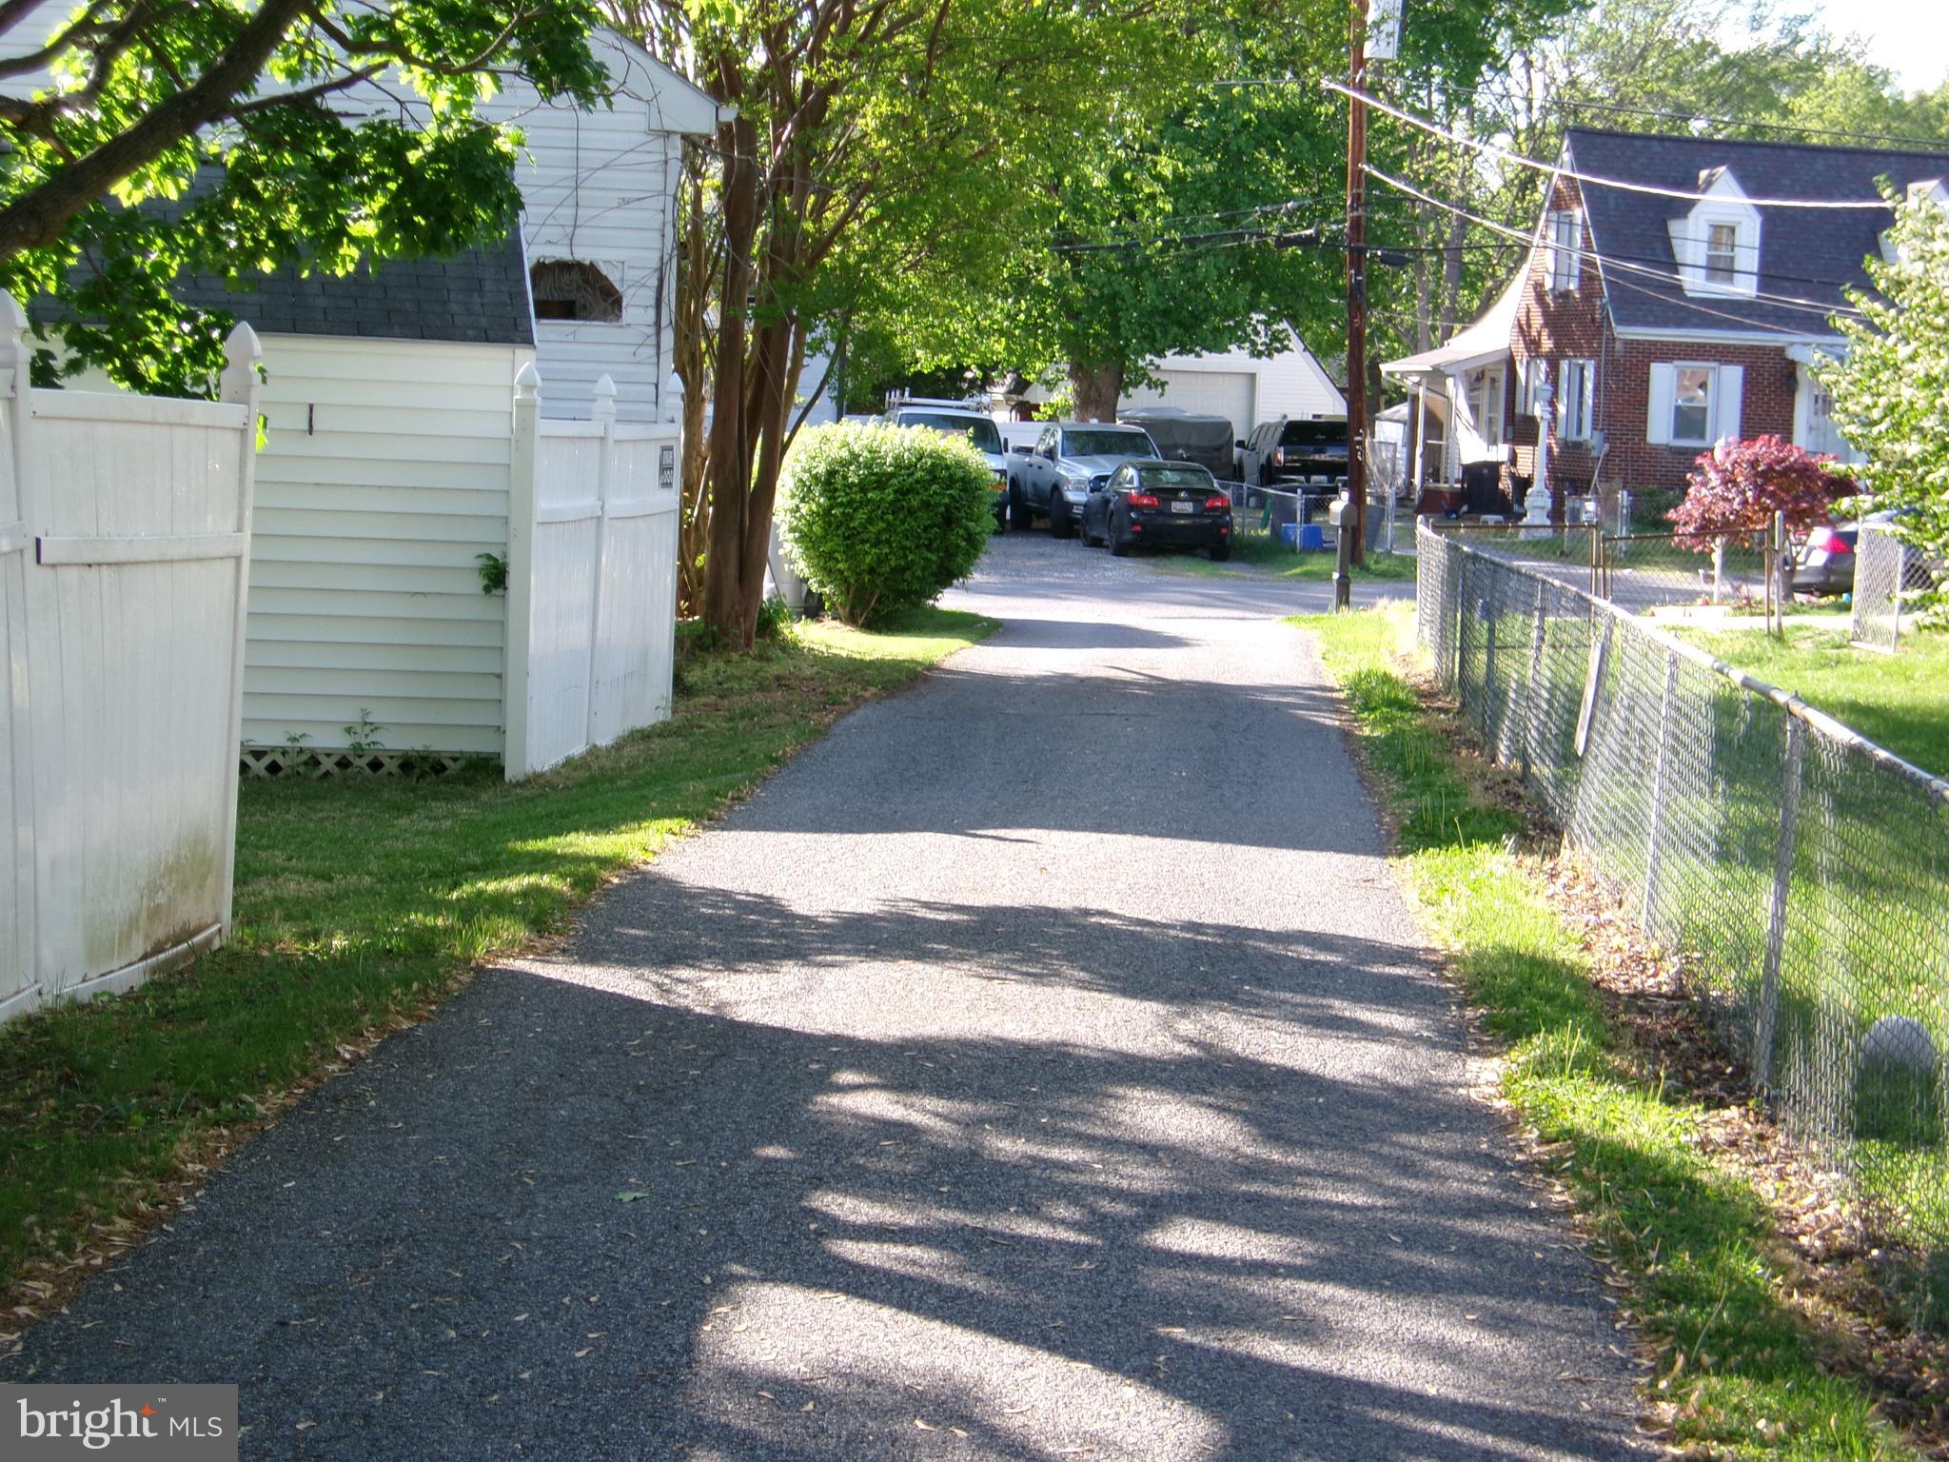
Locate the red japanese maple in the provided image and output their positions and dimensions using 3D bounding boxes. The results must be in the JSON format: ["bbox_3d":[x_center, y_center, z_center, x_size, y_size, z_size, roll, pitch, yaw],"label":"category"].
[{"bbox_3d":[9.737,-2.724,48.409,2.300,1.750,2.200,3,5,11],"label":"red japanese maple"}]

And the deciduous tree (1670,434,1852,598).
[{"bbox_3d":[9.733,-2.619,48.417,2.300,2.080,2.200,3,5,11],"label":"deciduous tree"}]

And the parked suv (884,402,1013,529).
[{"bbox_3d":[-0.632,-4.594,68.312,2.030,2.200,5.400,2,5,-4],"label":"parked suv"}]

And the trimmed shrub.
[{"bbox_3d":[-0.788,-1.912,36.225,1.980,1.880,1.950,2,5,0],"label":"trimmed shrub"}]

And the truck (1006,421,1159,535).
[{"bbox_3d":[1.913,-4.239,66.623,2.050,1.920,5.800,1,5,-10],"label":"truck"}]

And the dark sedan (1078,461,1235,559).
[{"bbox_3d":[2.735,-3.446,61.143,1.820,1.430,4.580,1,5,-7],"label":"dark sedan"}]

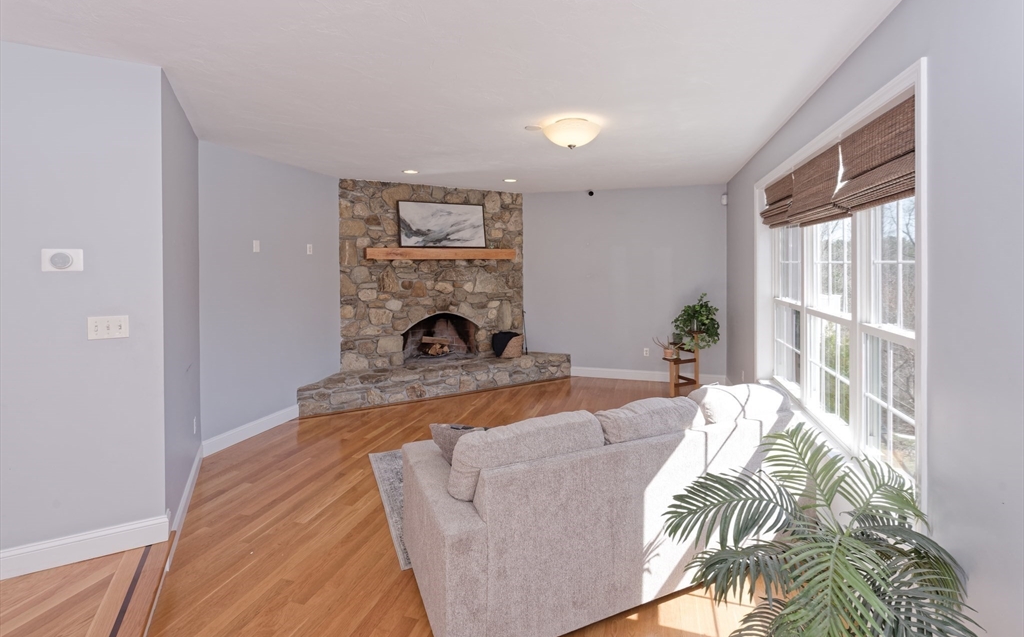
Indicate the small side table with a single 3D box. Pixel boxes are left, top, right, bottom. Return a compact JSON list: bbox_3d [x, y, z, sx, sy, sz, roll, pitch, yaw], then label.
[{"bbox_3d":[2.086,0.603,5.252,0.460,0.660,0.420,2,6,15],"label":"small side table"}]

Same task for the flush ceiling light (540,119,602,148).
[{"bbox_3d":[0.436,-1.337,3.109,0.425,0.185,0.425,0,5,0],"label":"flush ceiling light"}]

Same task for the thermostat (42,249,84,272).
[{"bbox_3d":[-2.151,-0.279,2.040,0.148,0.108,0.030,-3,6,-29],"label":"thermostat"}]

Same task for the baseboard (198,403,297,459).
[{"bbox_3d":[-2.417,1.034,4.040,0.018,0.138,1.080,2,8,15],"label":"baseboard"}]

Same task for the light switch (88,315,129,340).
[{"bbox_3d":[-2.002,0.046,2.118,0.164,0.115,0.013,-3,6,-29],"label":"light switch"}]

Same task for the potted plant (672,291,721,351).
[{"bbox_3d":[2.284,0.043,5.282,0.560,0.680,0.520,0,5,0],"label":"potted plant"}]

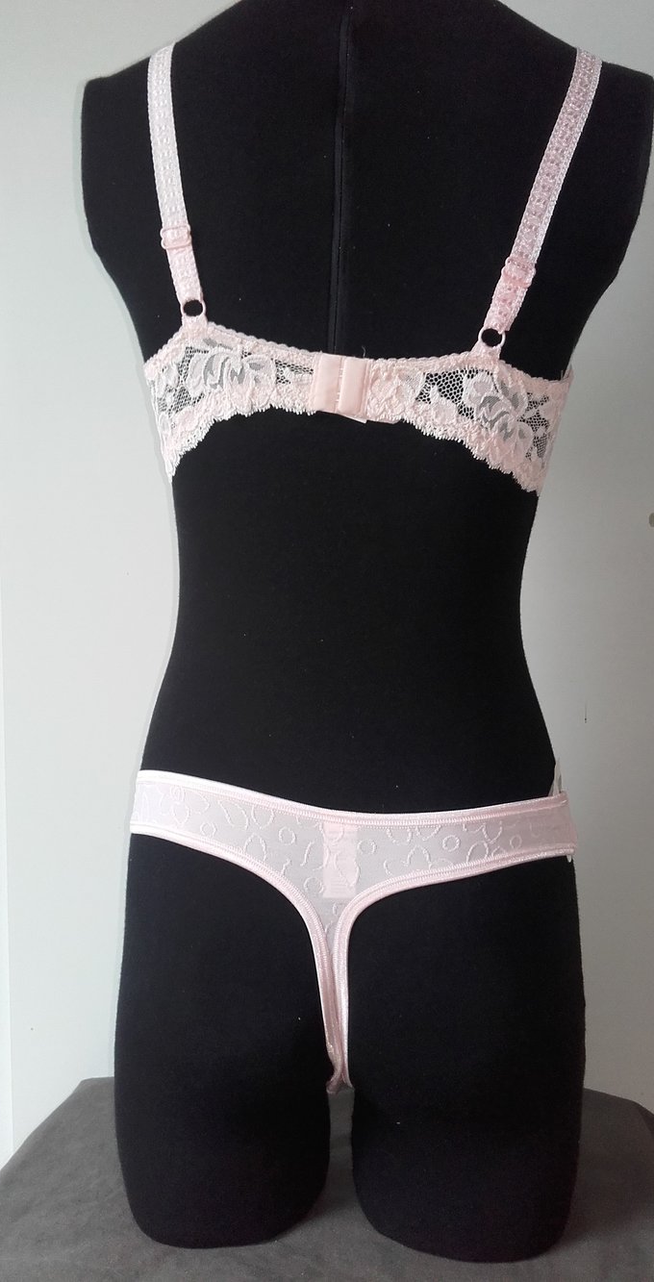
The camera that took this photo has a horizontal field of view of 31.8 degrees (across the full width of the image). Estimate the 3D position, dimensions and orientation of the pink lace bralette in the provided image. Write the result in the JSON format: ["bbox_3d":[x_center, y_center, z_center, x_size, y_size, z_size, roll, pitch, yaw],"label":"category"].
[{"bbox_3d":[0.024,-0.230,0.776,0.292,0.294,0.222,1,5,7],"label":"pink lace bralette"}]

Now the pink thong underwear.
[{"bbox_3d":[0.018,0.204,0.808,0.307,0.238,0.203,1,5,7],"label":"pink thong underwear"}]

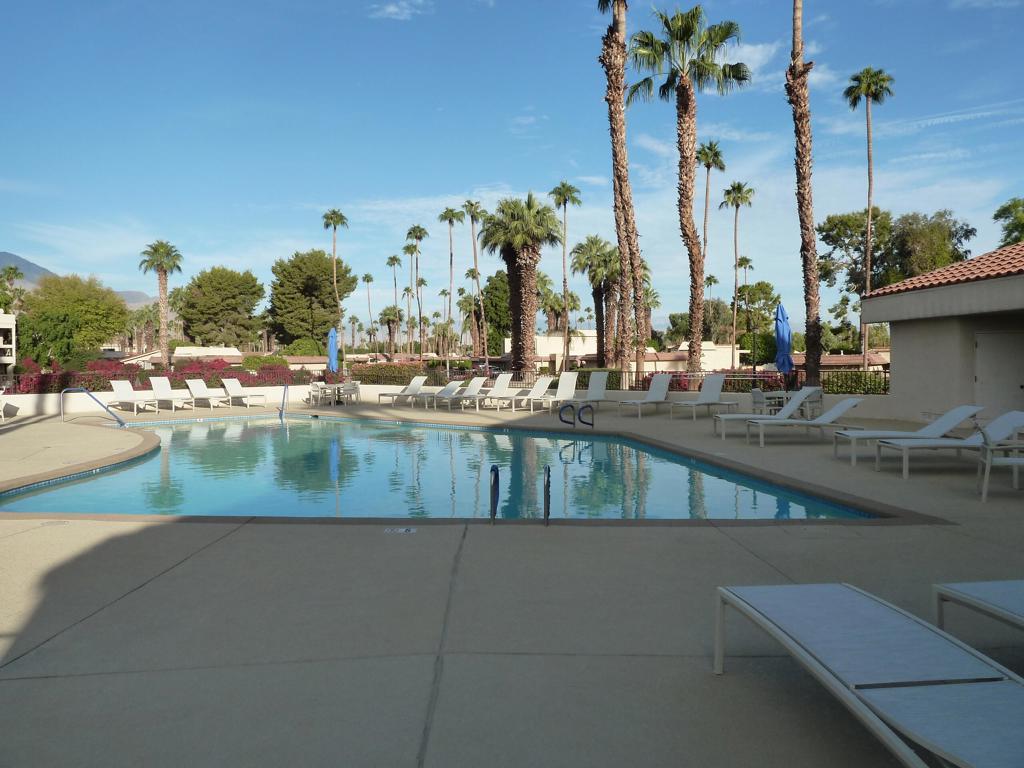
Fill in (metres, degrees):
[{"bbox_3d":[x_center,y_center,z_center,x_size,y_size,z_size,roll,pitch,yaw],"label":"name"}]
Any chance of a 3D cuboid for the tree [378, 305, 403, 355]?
[{"bbox_3d":[-20.045,-7.483,121.824,3.900,11.259,3.900,0,2,0],"label":"tree"}]

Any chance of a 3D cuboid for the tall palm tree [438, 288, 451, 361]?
[{"bbox_3d":[-13.176,-10.369,144.768,2.400,16.710,2.400,0,2,0],"label":"tall palm tree"}]

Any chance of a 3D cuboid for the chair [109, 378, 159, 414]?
[{"bbox_3d":[-10.850,0.390,21.122,1.960,0.919,0.640,2,2,41],"label":"chair"}]

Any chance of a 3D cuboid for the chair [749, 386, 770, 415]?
[{"bbox_3d":[6.381,0.525,18.789,0.620,0.820,0.580,0,2,-14],"label":"chair"}]

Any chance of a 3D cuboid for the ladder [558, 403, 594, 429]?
[{"bbox_3d":[1.480,0.710,16.388,0.540,0.580,0.660,1,2,28],"label":"ladder"}]

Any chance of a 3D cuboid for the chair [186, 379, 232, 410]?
[{"bbox_3d":[-9.495,0.340,23.017,1.960,0.898,0.640,2,2,42],"label":"chair"}]

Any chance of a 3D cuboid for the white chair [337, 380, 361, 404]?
[{"bbox_3d":[-5.594,0.286,25.322,0.640,0.860,0.620,2,2,41],"label":"white chair"}]

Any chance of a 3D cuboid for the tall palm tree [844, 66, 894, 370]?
[{"bbox_3d":[20.759,-8.950,42.755,2.900,18.620,2.900,0,2,0],"label":"tall palm tree"}]

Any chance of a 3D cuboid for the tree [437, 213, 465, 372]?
[{"bbox_3d":[-6.071,-8.832,72.779,2.750,16.800,2.750,0,2,0],"label":"tree"}]

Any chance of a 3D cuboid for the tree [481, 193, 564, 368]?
[{"bbox_3d":[0.622,-5.780,45.840,4.900,12.120,4.400,0,2,0],"label":"tree"}]

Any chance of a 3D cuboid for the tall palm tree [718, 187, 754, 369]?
[{"bbox_3d":[17.569,-7.946,57.791,2.900,15.820,2.800,0,2,0],"label":"tall palm tree"}]

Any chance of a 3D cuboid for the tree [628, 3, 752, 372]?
[{"bbox_3d":[7.357,-7.589,30.802,5.000,16.470,5.000,0,2,0],"label":"tree"}]

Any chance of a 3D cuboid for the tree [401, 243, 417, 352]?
[{"bbox_3d":[-17.326,-12.929,124.652,2.800,21.966,2.800,0,2,0],"label":"tree"}]

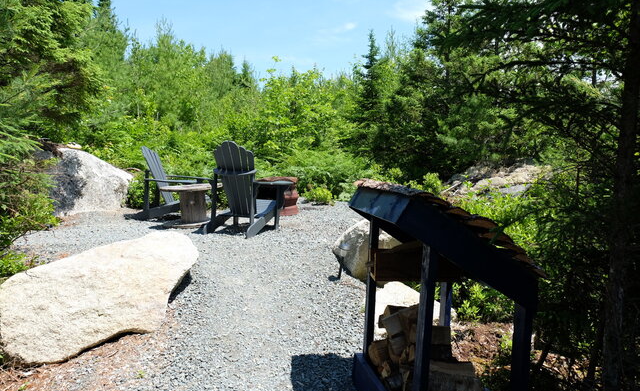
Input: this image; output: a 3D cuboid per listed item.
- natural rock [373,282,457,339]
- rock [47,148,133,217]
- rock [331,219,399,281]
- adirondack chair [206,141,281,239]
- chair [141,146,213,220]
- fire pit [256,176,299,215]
[{"bbox_3d":[0.674,0.794,3.536,0.620,0.310,0.520,1,5,-6],"label":"natural rock"},{"bbox_3d":[-3.381,-0.253,6.907,1.250,0.930,0.950,0,6,-17],"label":"rock"},{"bbox_3d":[0.452,0.473,4.377,0.600,0.500,0.520,2,5,0],"label":"rock"},{"bbox_3d":[-0.829,-0.081,5.548,0.730,0.990,0.840,4,6,28],"label":"adirondack chair"},{"bbox_3d":[-1.926,-0.183,6.404,0.840,0.990,0.730,2,5,7],"label":"chair"},{"bbox_3d":[-0.618,-0.002,6.726,0.600,0.530,0.580,2,5,0],"label":"fire pit"}]

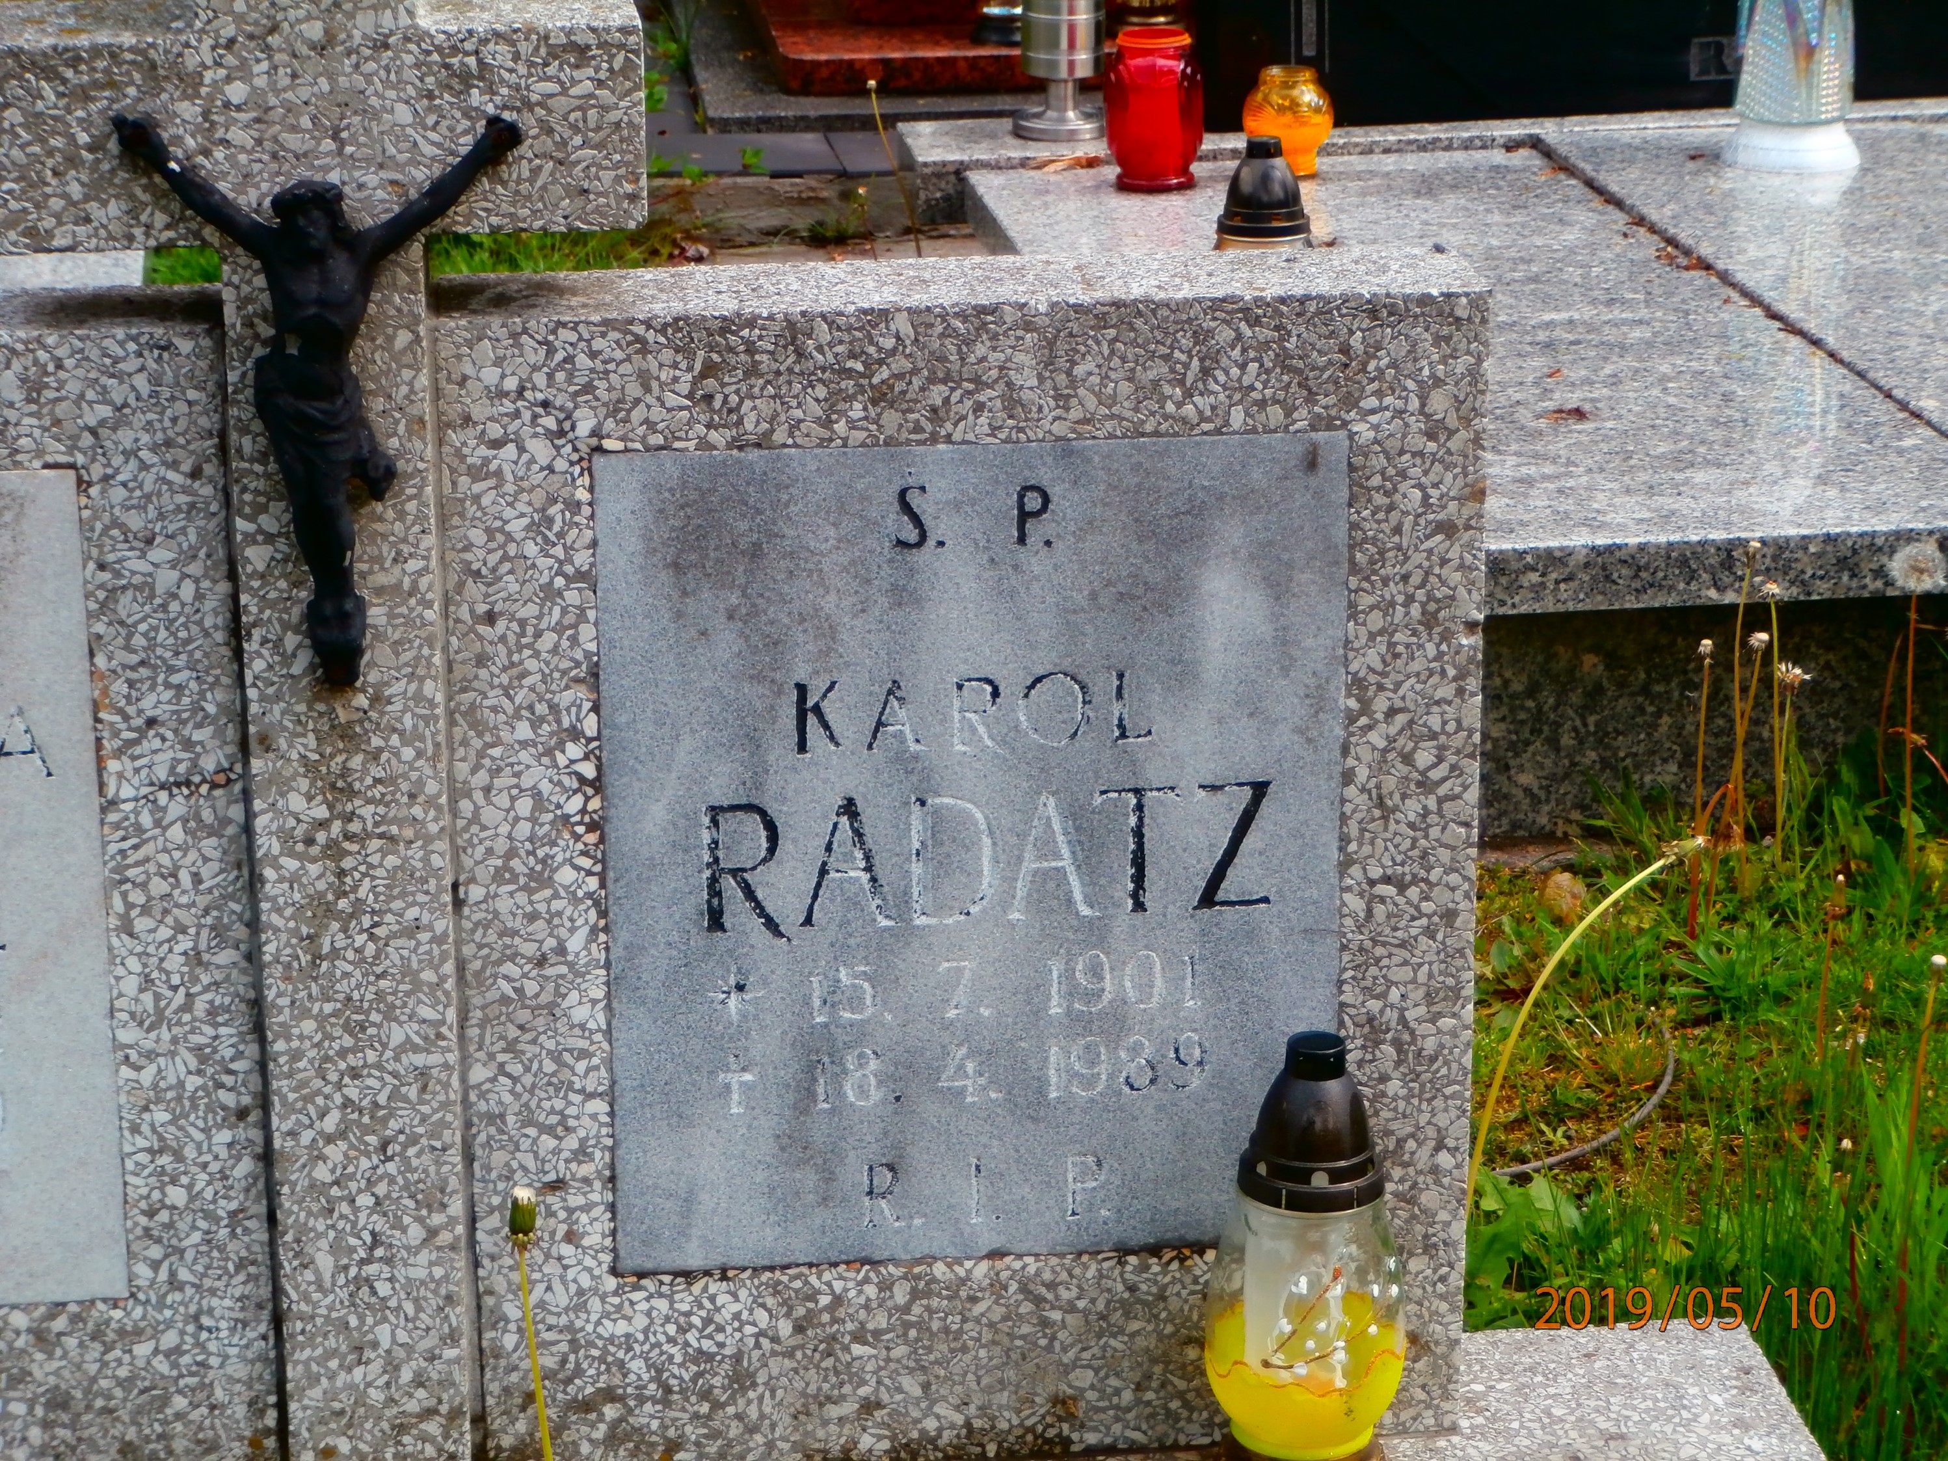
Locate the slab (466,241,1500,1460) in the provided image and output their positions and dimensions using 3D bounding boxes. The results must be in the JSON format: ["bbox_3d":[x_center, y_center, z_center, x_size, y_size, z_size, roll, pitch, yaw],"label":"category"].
[{"bbox_3d":[-0.005,0.077,2.704,0.559,0.663,0.103,-2,17,-5],"label":"slab"}]

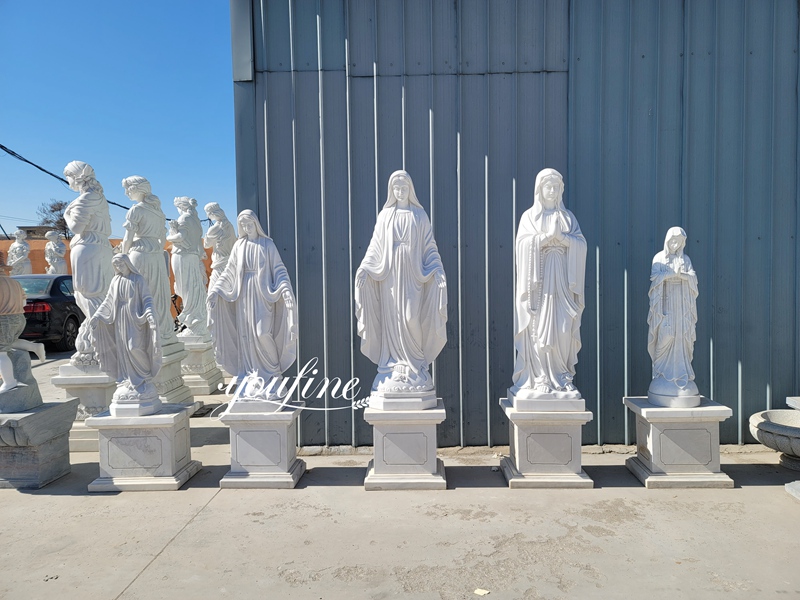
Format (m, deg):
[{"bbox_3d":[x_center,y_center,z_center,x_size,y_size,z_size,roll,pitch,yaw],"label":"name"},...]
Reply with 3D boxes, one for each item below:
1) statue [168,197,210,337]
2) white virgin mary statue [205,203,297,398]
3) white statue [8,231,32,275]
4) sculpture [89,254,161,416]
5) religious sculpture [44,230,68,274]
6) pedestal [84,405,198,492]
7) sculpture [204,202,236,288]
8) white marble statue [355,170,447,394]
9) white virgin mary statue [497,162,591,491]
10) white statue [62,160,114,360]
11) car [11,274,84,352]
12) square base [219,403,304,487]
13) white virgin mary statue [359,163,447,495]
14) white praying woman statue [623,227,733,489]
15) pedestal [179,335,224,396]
[{"bbox_3d":[-2.501,-0.382,6.891,0.450,1.670,0.470,0,2,3],"label":"statue"},{"bbox_3d":[-0.962,0.027,3.772,0.566,1.223,0.364,-1,2,3],"label":"white virgin mary statue"},{"bbox_3d":[-9.055,-0.776,13.677,0.532,1.729,0.479,-1,2,0],"label":"white statue"},{"bbox_3d":[-1.829,0.224,3.879,0.426,1.060,0.346,-1,2,0],"label":"sculpture"},{"bbox_3d":[-8.353,-0.729,14.083,0.580,1.720,0.500,0,2,6],"label":"religious sculpture"},{"bbox_3d":[-1.694,0.962,3.868,0.560,0.450,0.470,-1,2,-2],"label":"pedestal"},{"bbox_3d":[-2.462,-0.440,7.909,0.430,1.710,0.470,0,2,3],"label":"sculpture"},{"bbox_3d":[0.014,-0.120,3.729,0.588,1.431,0.384,-1,2,2],"label":"white marble statue"},{"bbox_3d":[0.939,0.155,3.771,0.514,2.012,0.474,-1,2,2],"label":"white virgin mary statue"},{"bbox_3d":[-2.501,-0.286,4.693,0.410,1.660,0.460,0,2,3],"label":"white statue"},{"bbox_3d":[-7.334,0.197,12.416,1.820,1.470,4.750,-1,2,-8],"label":"car"},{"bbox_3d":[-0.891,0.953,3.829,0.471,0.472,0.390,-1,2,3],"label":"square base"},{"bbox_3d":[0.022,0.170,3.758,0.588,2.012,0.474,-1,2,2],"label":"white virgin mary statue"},{"bbox_3d":[1.826,0.346,3.831,0.535,1.662,0.466,-1,2,3],"label":"white praying woman statue"},{"bbox_3d":[-2.529,0.813,7.127,0.539,0.585,0.585,-1,2,0],"label":"pedestal"}]

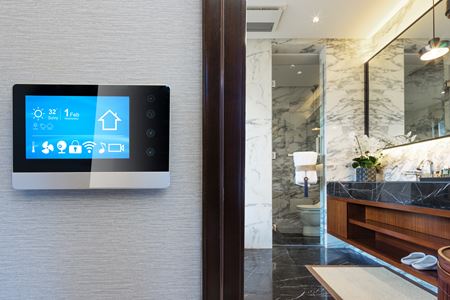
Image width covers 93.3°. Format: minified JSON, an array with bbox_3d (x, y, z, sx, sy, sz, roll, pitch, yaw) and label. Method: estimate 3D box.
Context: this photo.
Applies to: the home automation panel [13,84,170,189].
[{"bbox_3d":[-0.196,-0.019,0.323,0.231,0.154,0.023,0,0,0],"label":"home automation panel"}]

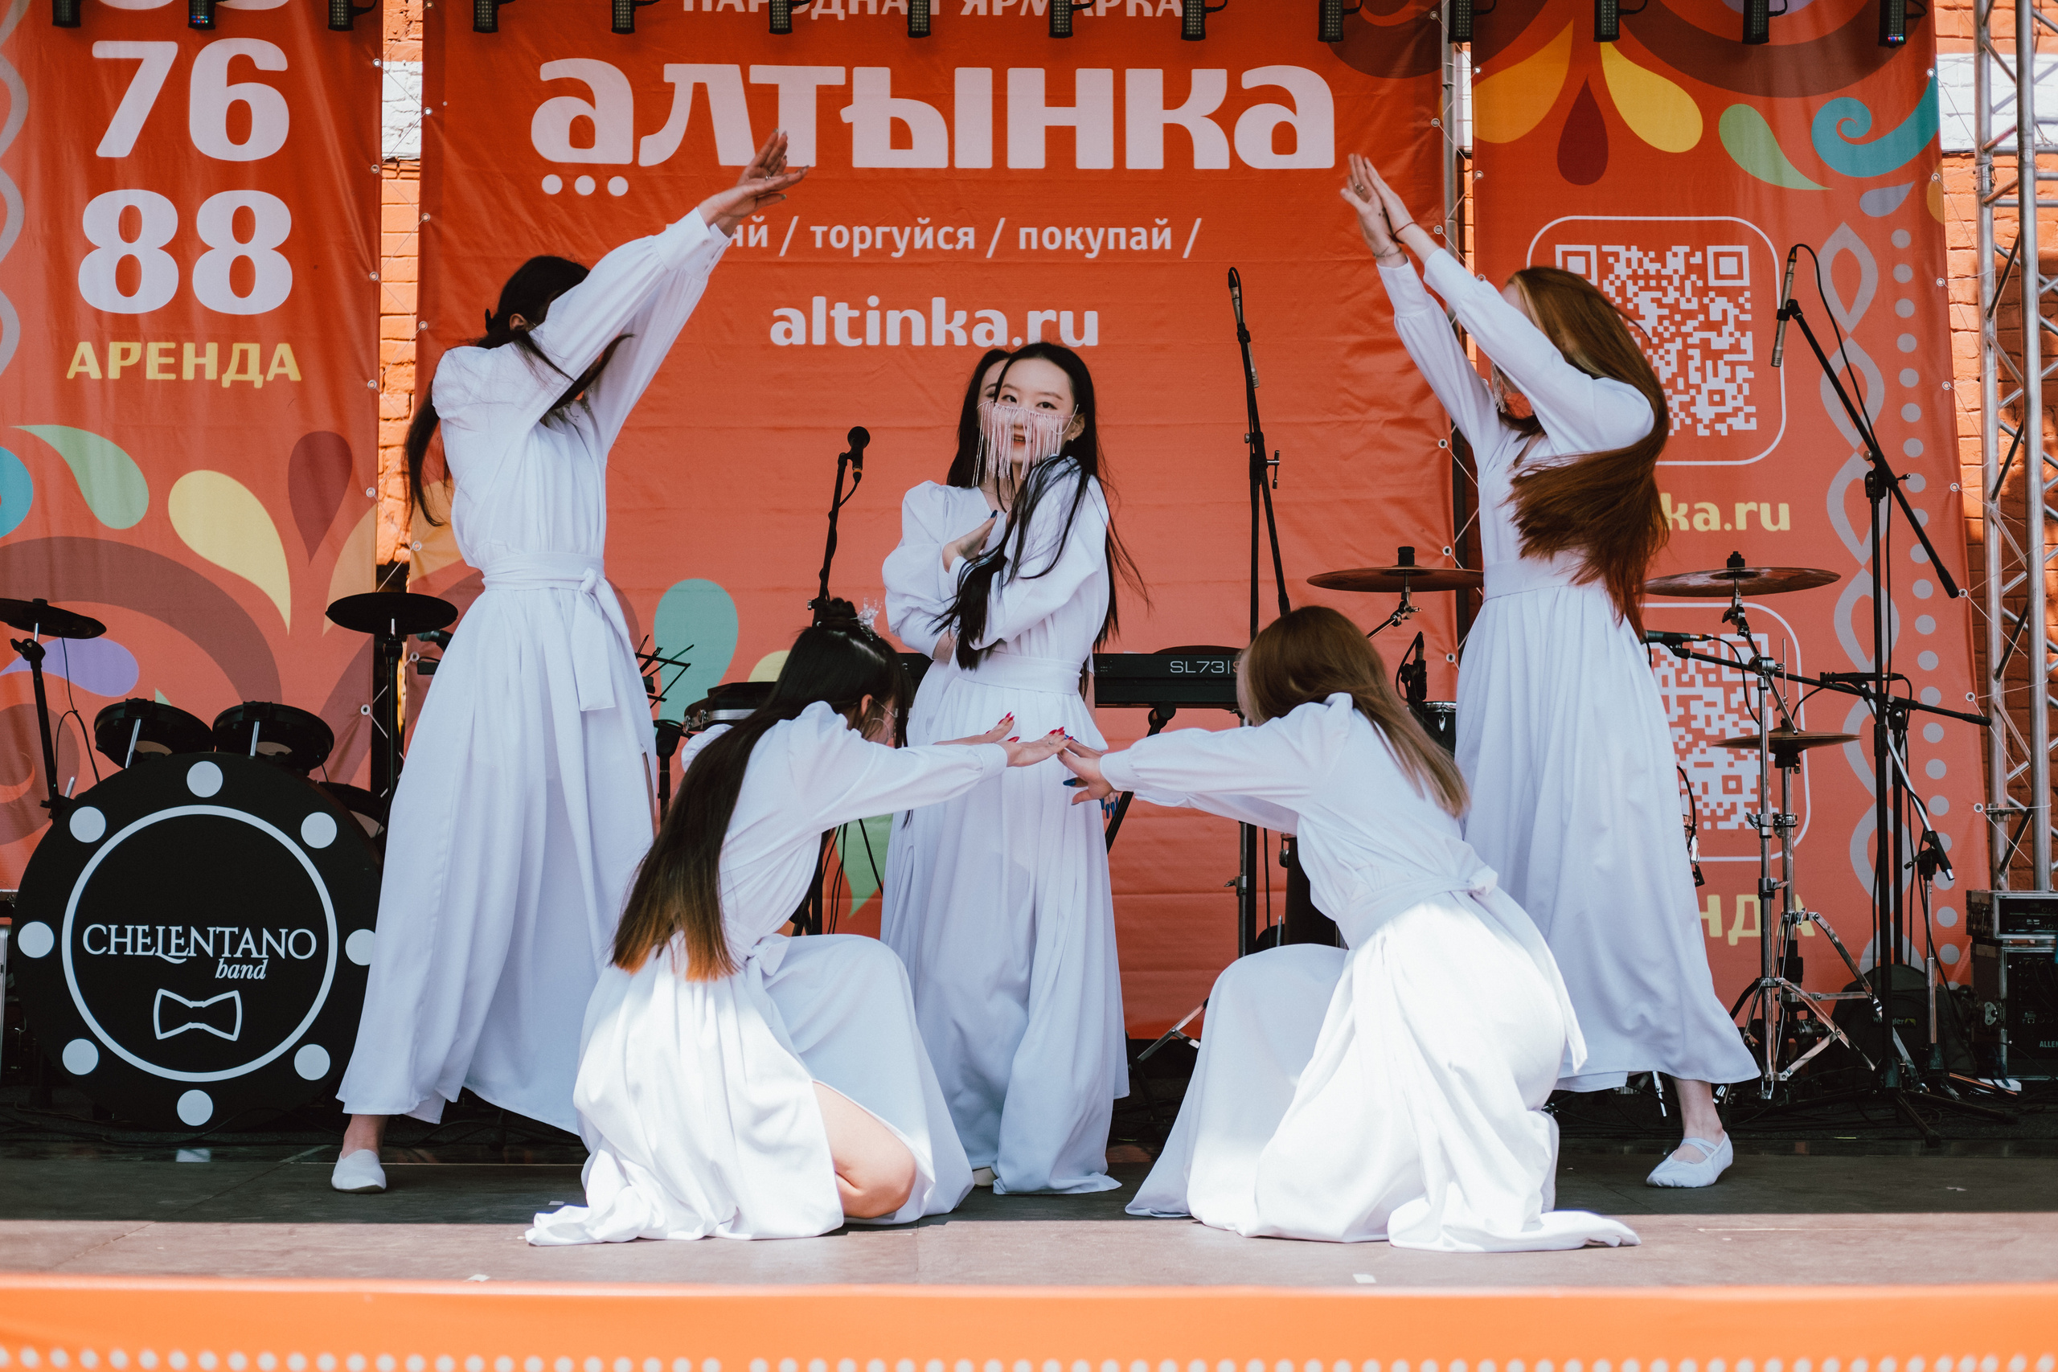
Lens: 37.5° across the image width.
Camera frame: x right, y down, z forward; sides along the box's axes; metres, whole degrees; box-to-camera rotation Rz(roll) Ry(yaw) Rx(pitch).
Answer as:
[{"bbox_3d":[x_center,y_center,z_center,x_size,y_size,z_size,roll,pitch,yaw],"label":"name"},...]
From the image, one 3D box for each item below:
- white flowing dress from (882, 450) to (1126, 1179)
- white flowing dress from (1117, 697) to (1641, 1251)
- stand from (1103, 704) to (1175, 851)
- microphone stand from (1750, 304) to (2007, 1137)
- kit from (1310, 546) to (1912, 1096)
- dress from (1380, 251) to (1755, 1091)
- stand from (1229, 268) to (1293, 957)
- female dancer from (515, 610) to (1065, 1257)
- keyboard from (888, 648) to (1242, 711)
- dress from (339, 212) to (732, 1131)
[{"bbox_3d":[-0.047,0.248,5.394,0.430,1.280,0.430,-2,-4,38],"label":"white flowing dress"},{"bbox_3d":[0.560,0.438,4.854,0.820,0.850,0.650,-1,-3,16],"label":"white flowing dress"},{"bbox_3d":[0.135,0.501,6.782,0.420,0.920,0.420,0,-3,0],"label":"stand"},{"bbox_3d":[1.869,0.035,6.727,0.550,1.840,0.530,0,-3,0],"label":"microphone stand"},{"bbox_3d":[1.310,0.326,7.213,1.550,1.320,1.300,0,-3,0],"label":"kit"},{"bbox_3d":[0.940,-0.021,5.411,0.620,1.480,0.600,3,-5,-44],"label":"dress"},{"bbox_3d":[0.515,-0.004,7.133,0.550,1.970,0.600,1,-4,-17],"label":"stand"},{"bbox_3d":[-0.345,0.359,4.817,0.880,0.970,0.580,2,-4,-25],"label":"female dancer"},{"bbox_3d":[0.180,-0.010,6.730,1.100,0.115,0.310,0,-3,0],"label":"keyboard"},{"bbox_3d":[-0.866,-0.029,5.309,0.600,1.590,0.500,-2,-4,38],"label":"dress"}]

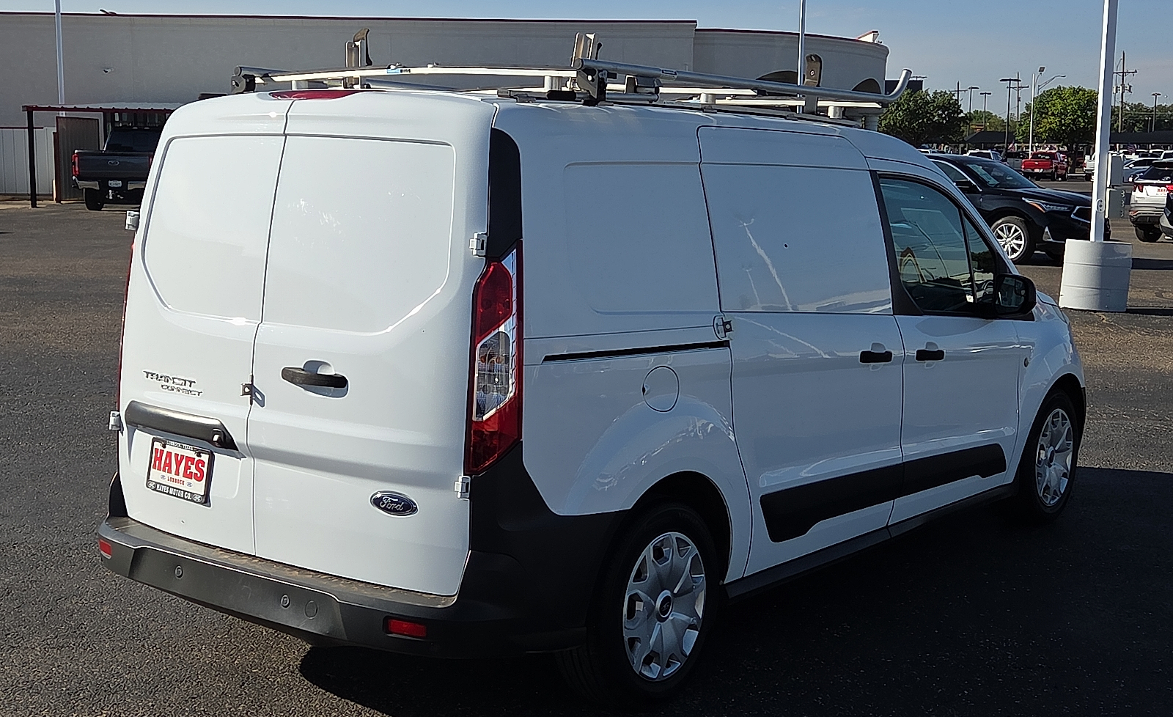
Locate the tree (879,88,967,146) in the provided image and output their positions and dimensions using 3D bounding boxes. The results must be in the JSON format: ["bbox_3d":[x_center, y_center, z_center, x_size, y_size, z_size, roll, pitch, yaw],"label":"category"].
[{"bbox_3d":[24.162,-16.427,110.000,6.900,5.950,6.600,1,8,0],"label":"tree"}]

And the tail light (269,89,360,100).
[{"bbox_3d":[-0.770,-0.751,4.381,0.370,0.045,0.070,6,9,37],"label":"tail light"}]

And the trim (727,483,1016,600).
[{"bbox_3d":[1.115,0.641,5.646,0.085,0.090,2.330,6,8,37],"label":"trim"}]

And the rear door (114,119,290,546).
[{"bbox_3d":[-1.179,-0.089,4.598,0.720,1.240,0.200,6,9,37],"label":"rear door"}]

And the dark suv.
[{"bbox_3d":[5.791,-2.394,23.795,4.740,1.670,1.900,9,11,44],"label":"dark suv"}]

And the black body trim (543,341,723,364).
[{"bbox_3d":[0.147,-0.023,4.083,0.030,0.032,0.811,7,8,39],"label":"black body trim"}]

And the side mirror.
[{"bbox_3d":[1.677,-0.248,6.034,0.220,0.190,0.150,6,9,37],"label":"side mirror"}]

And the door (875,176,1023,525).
[{"bbox_3d":[1.378,-0.065,5.829,0.180,1.280,1.170,6,8,37],"label":"door"}]

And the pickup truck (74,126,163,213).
[{"bbox_3d":[-11.620,-5.030,40.700,2.050,2.030,6.100,1,8,2],"label":"pickup truck"}]

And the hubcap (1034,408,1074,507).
[{"bbox_3d":[2.078,0.442,6.772,0.070,0.430,0.430,6,8,37],"label":"hubcap"}]

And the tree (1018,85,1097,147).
[{"bbox_3d":[34.966,-16.793,112.000,7.200,6.800,7.000,1,8,0],"label":"tree"}]

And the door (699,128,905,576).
[{"bbox_3d":[0.706,-0.037,4.923,0.170,1.345,1.180,6,8,37],"label":"door"}]

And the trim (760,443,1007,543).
[{"bbox_3d":[1.117,0.425,5.431,0.045,0.185,1.980,6,7,37],"label":"trim"}]

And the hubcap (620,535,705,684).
[{"bbox_3d":[0.222,0.724,4.467,0.070,0.437,0.437,6,9,37],"label":"hubcap"}]

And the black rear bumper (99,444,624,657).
[{"bbox_3d":[-0.784,0.420,4.528,1.800,0.610,0.630,6,9,37],"label":"black rear bumper"}]

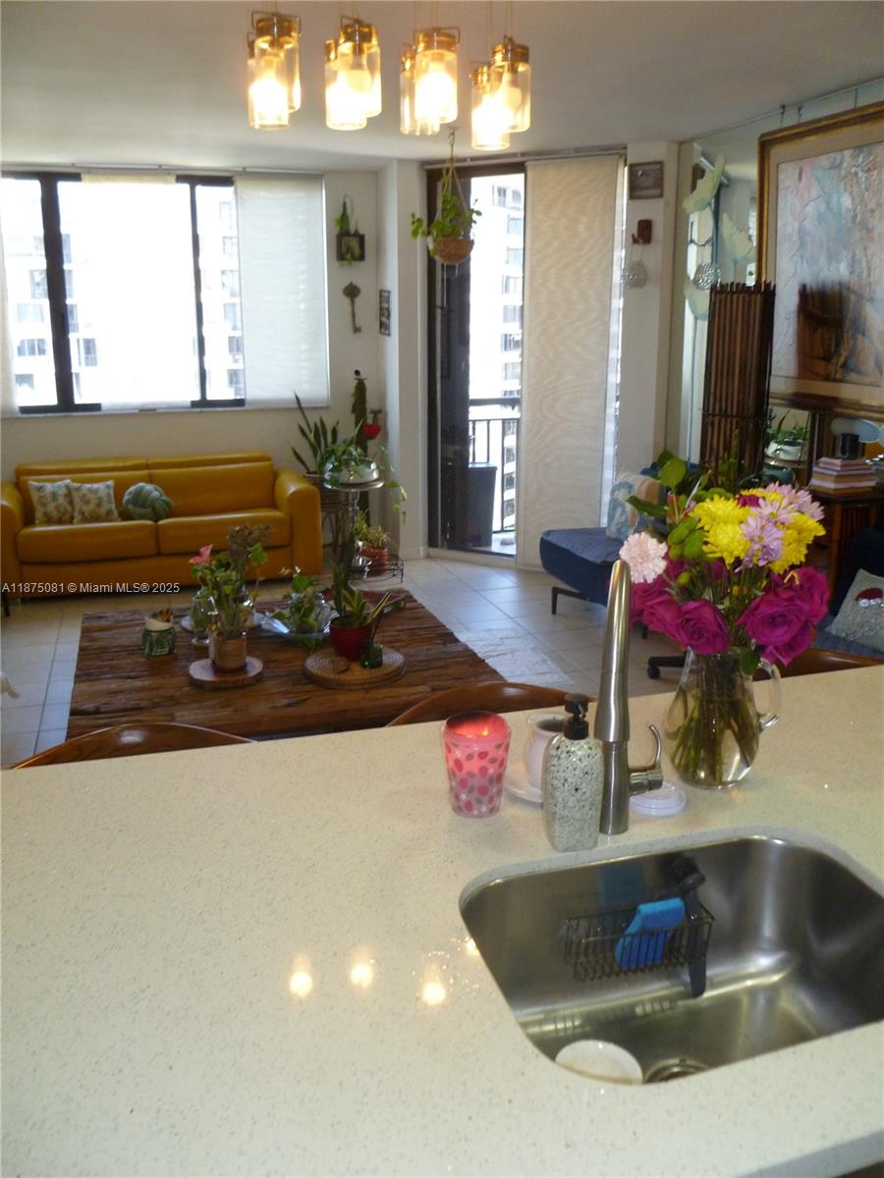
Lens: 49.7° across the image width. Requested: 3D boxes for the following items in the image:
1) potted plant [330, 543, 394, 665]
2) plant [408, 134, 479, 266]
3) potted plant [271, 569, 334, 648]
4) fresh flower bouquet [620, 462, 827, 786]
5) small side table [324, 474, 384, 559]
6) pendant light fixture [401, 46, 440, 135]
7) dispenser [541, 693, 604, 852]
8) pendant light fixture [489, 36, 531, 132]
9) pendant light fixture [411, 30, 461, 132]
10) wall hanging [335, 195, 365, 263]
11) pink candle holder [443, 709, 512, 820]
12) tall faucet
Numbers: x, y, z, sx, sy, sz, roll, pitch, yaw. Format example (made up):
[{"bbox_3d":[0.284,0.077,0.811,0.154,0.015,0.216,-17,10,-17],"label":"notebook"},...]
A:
[{"bbox_3d":[-0.278,0.051,3.370,0.219,0.397,0.199,-5,16,-17],"label":"potted plant"},{"bbox_3d":[0.014,-2.166,5.265,0.400,0.680,0.360,-5,16,-17],"label":"plant"},{"bbox_3d":[-0.554,0.048,3.801,0.250,0.245,0.230,-5,16,-17],"label":"potted plant"},{"bbox_3d":[0.380,0.055,1.355,0.280,0.437,0.257,-5,16,-17],"label":"fresh flower bouquet"},{"bbox_3d":[-0.591,-0.418,6.472,0.410,0.610,0.410,-5,16,-17],"label":"small side table"},{"bbox_3d":[-0.052,-1.230,2.361,0.096,0.188,0.098,0,15,0],"label":"pendant light fixture"},{"bbox_3d":[0.162,0.231,1.195,0.066,0.194,0.052,-5,16,-17],"label":"dispenser"},{"bbox_3d":[0.163,-1.195,2.262,0.096,0.190,0.098,0,15,0],"label":"pendant light fixture"},{"bbox_3d":[-0.011,-1.090,2.040,0.100,0.179,0.100,0,15,0],"label":"pendant light fixture"},{"bbox_3d":[-0.606,-2.374,6.300,0.182,0.414,0.091,-5,16,-17],"label":"wall hanging"},{"bbox_3d":[0.046,0.238,1.288,0.092,0.118,0.092,0,15,0],"label":"pink candle holder"},{"bbox_3d":[0.246,0.170,1.233,0.105,0.420,0.240,4,16,13],"label":"tall faucet"}]

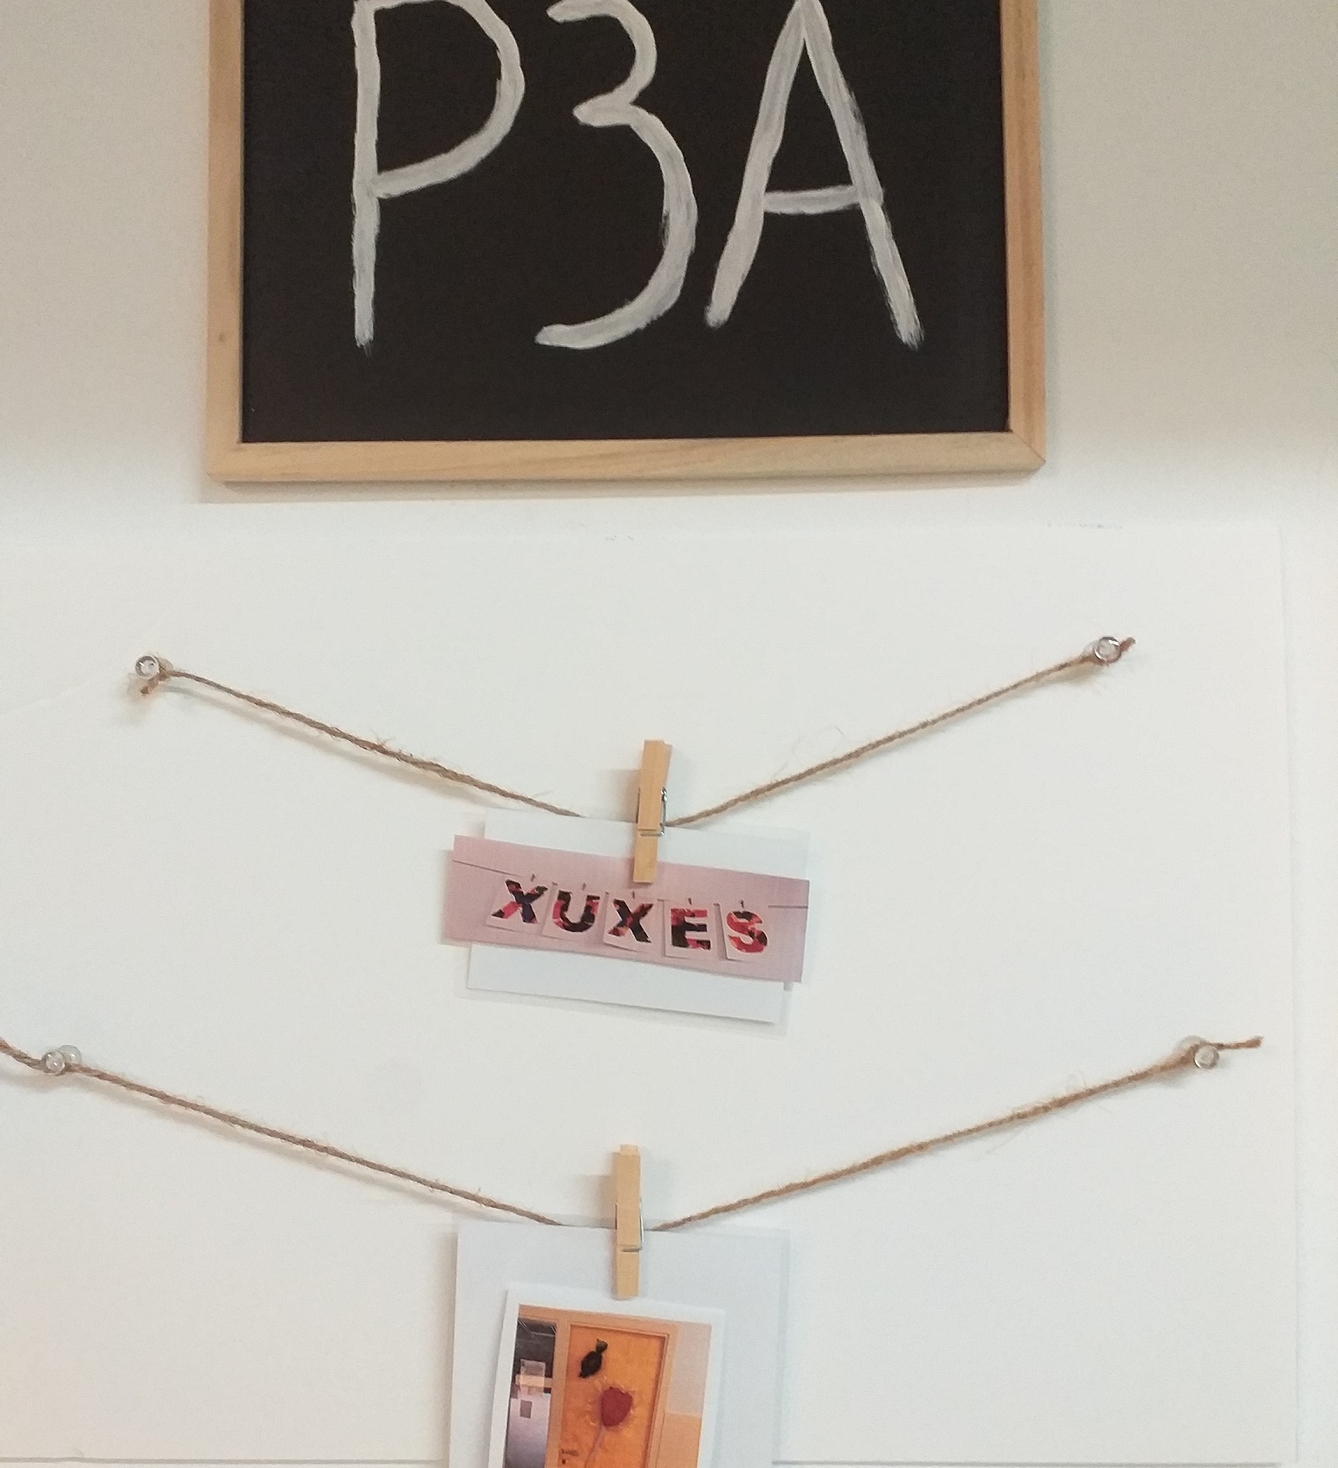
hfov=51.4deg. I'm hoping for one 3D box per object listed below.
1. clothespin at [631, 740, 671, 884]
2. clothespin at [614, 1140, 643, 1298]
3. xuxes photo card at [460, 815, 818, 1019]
[{"bbox_3d":[-0.009,0.037,0.664,0.011,0.069,0.015,5,-2,2],"label":"clothespin"},{"bbox_3d":[-0.019,0.231,0.656,0.011,0.072,0.015,0,-2,2],"label":"clothespin"},{"bbox_3d":[-0.016,0.087,0.663,0.153,0.087,0.006,6,-2,2],"label":"xuxes photo card"}]

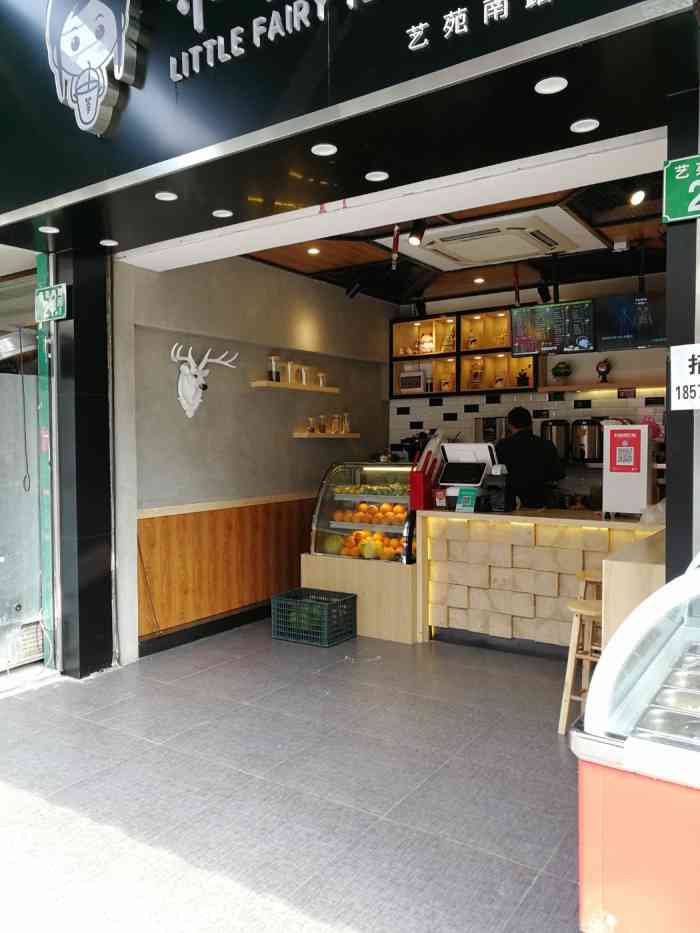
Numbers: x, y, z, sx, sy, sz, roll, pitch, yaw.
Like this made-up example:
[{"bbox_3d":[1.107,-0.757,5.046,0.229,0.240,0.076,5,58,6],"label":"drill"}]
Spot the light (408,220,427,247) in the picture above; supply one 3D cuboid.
[{"bbox_3d":[0.414,-1.441,4.500,0.100,0.160,0.130,1,2,28],"label":"light"}]

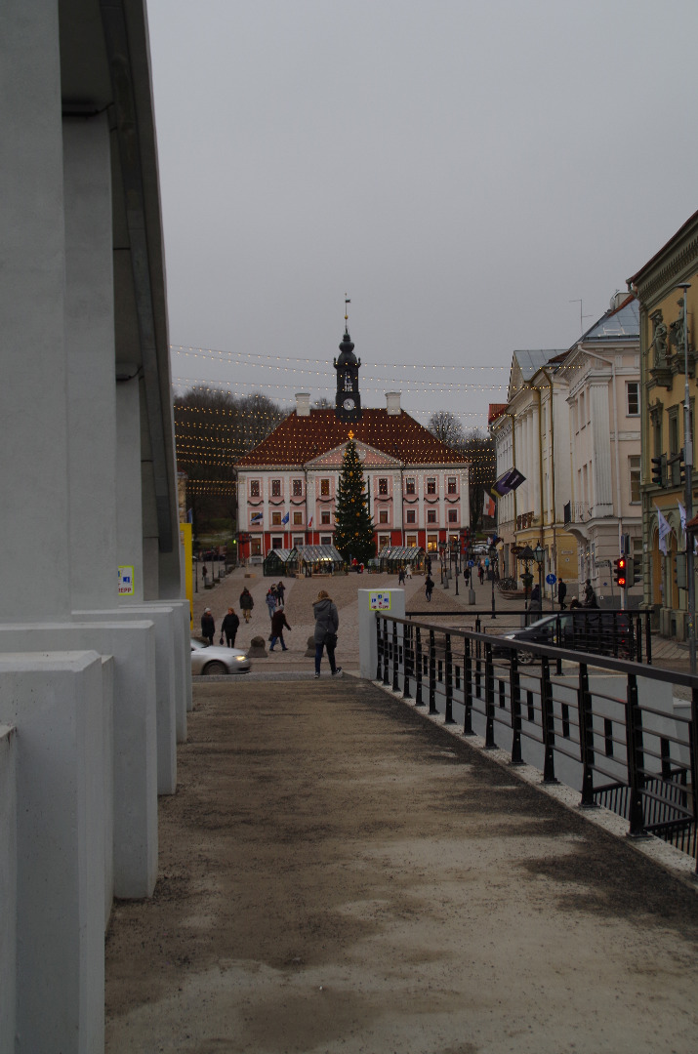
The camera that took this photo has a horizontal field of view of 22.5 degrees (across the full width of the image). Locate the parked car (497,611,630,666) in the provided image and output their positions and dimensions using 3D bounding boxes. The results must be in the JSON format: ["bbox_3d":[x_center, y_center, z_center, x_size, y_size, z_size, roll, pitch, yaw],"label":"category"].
[{"bbox_3d":[6.869,3.551,55.700,4.450,1.630,1.820,-1,-1,0],"label":"parked car"}]

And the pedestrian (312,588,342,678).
[{"bbox_3d":[-0.416,2.082,34.000,0.560,1.680,0.460,-1,0,5],"label":"pedestrian"}]

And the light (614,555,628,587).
[{"bbox_3d":[8.219,1.387,53.000,0.290,0.920,0.340,-1,0,37],"label":"light"}]

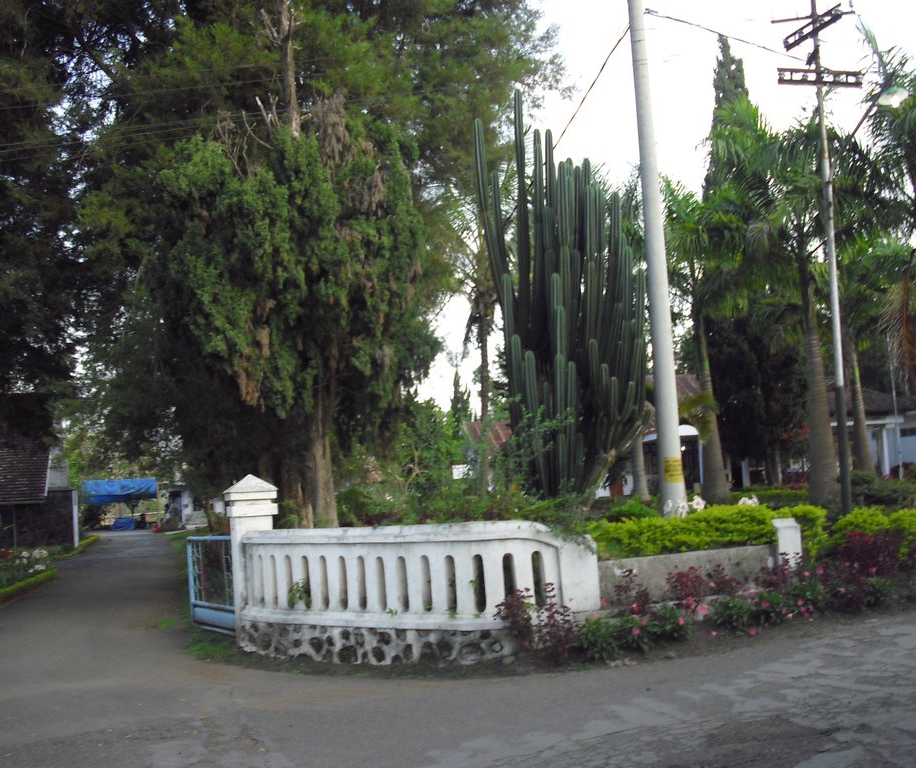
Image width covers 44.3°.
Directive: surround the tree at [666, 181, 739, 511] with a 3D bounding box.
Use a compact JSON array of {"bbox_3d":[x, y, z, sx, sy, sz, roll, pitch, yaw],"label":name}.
[{"bbox_3d":[5.214,-0.843,23.665,2.000,7.000,2.000,-3,-6,0],"label":"tree"}]

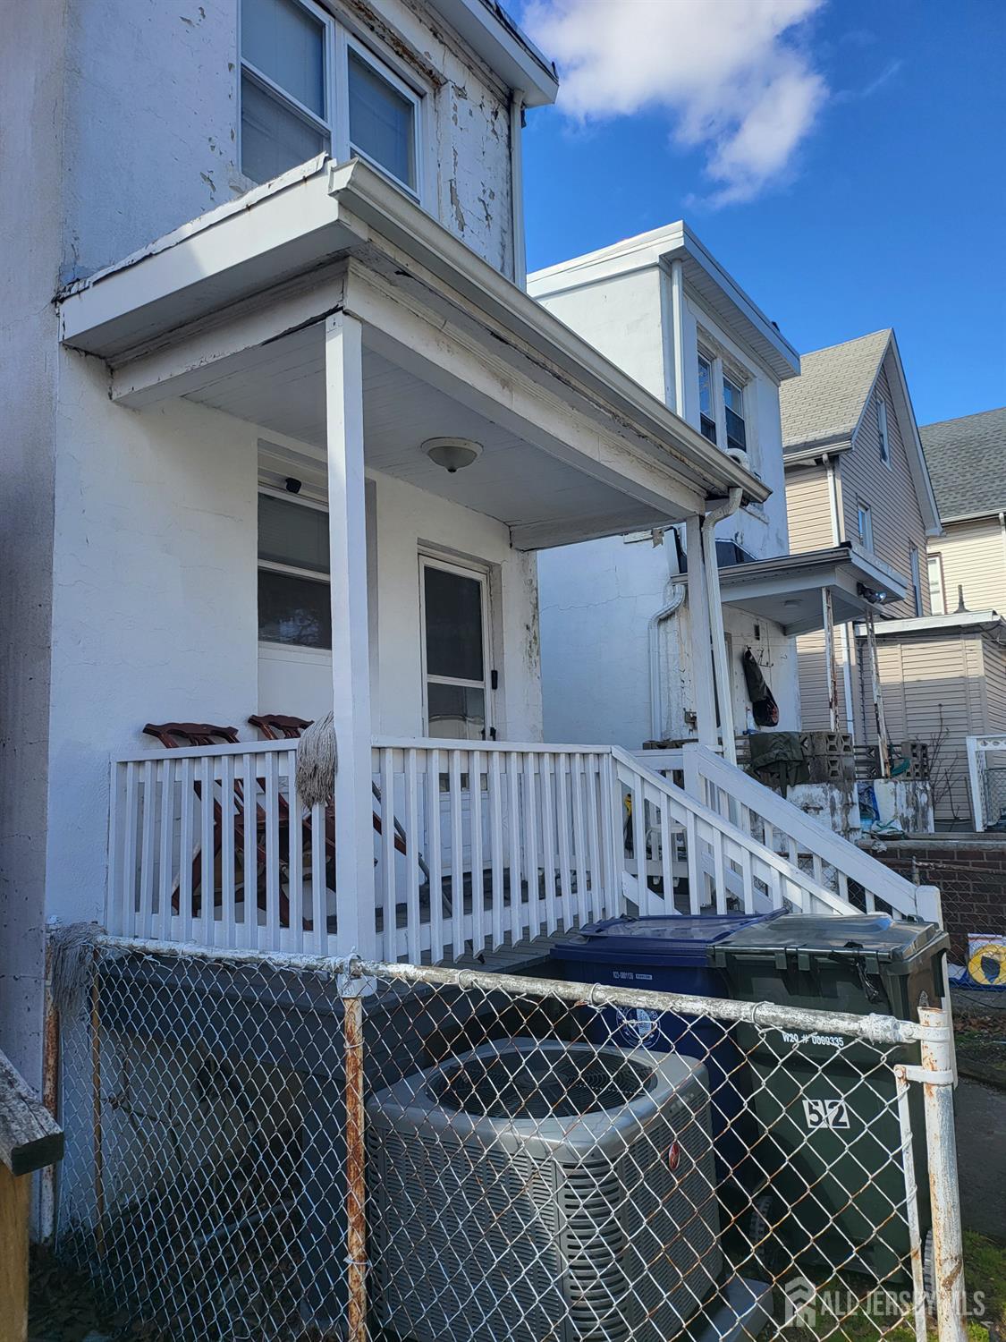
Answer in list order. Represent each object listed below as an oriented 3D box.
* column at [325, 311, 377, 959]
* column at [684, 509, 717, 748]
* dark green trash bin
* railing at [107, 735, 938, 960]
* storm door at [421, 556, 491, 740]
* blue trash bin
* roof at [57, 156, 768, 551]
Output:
[{"bbox_3d":[-0.540,-0.100,3.292,0.095,2.414,0.095,-6,-8,32],"label":"column"},{"bbox_3d":[1.328,0.173,6.140,0.095,2.431,0.095,-6,-8,32],"label":"column"},{"bbox_3d":[1.192,1.427,3.307,0.637,1.054,0.731,-6,-8,32],"label":"dark green trash bin"},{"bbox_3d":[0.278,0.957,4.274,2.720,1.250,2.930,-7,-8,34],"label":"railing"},{"bbox_3d":[-0.308,0.286,6.210,0.051,2.043,0.875,-6,-8,32],"label":"storm door"},{"bbox_3d":[0.672,1.521,3.786,0.646,1.045,0.714,-6,-8,32],"label":"blue trash bin"},{"bbox_3d":[0.001,-1.310,5.242,1.646,0.400,4.267,-6,-8,32],"label":"roof"}]

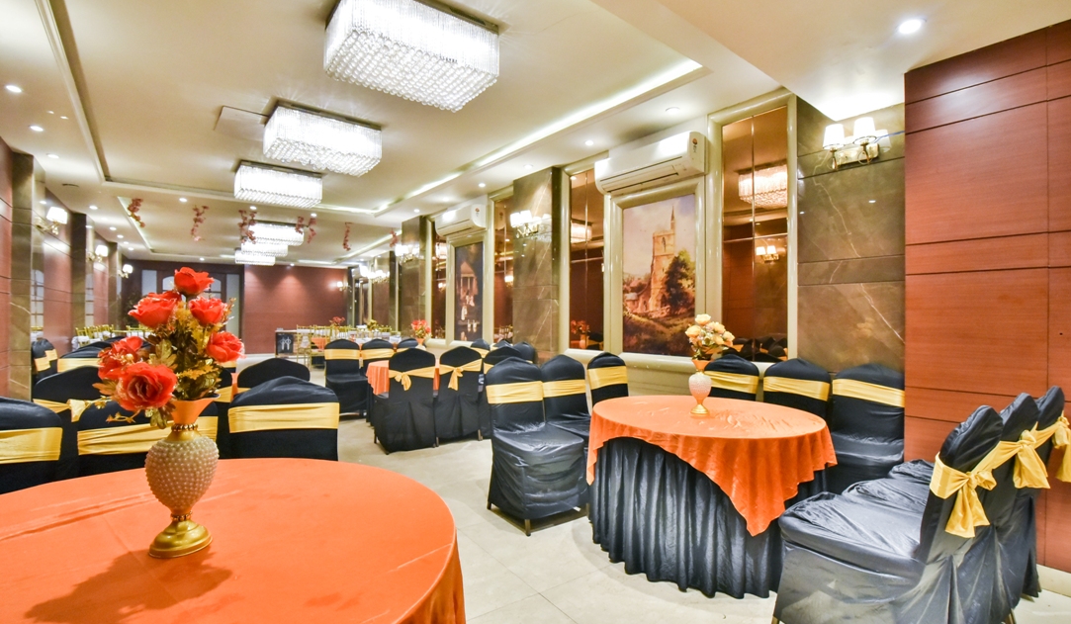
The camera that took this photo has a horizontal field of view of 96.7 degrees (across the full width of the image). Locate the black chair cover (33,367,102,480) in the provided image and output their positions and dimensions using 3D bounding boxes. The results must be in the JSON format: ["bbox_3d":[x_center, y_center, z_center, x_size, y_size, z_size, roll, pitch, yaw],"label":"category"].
[{"bbox_3d":[-2.720,0.799,2.980,0.460,0.950,0.560,0,0,-35],"label":"black chair cover"}]

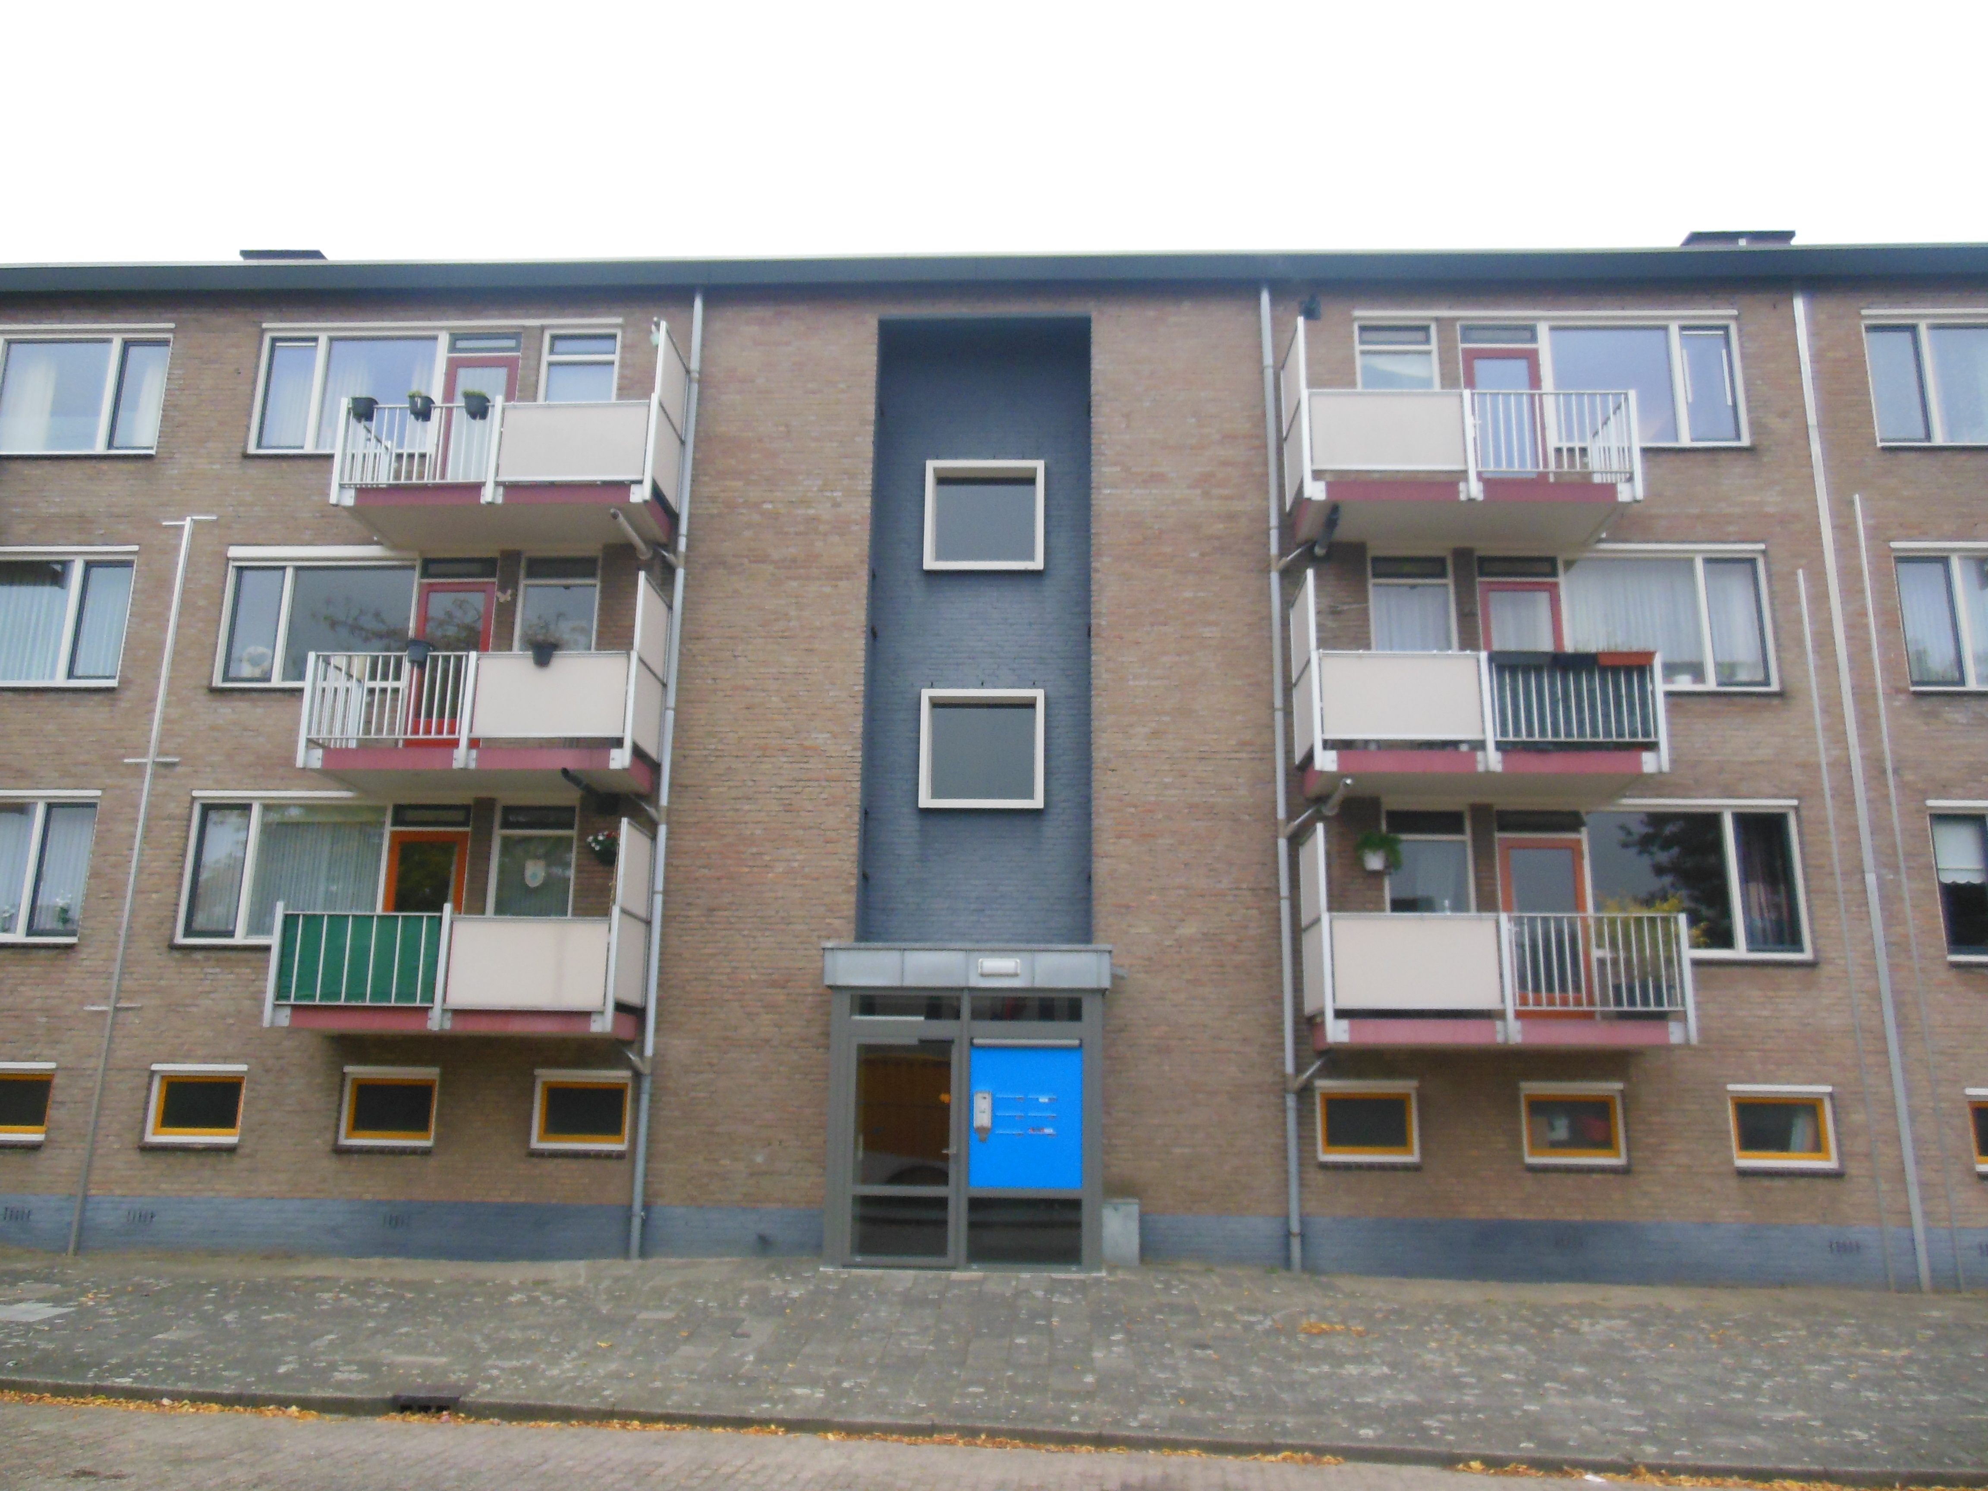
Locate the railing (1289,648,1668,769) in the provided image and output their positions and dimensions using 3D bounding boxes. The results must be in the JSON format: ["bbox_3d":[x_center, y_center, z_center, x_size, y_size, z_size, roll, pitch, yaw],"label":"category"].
[{"bbox_3d":[4.628,-0.208,13.960,3.235,1.172,1.079,1,-13,1],"label":"railing"}]

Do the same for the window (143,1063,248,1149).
[{"bbox_3d":[-7.733,3.499,13.958,0.896,0.772,0.130,1,-13,1],"label":"window"}]

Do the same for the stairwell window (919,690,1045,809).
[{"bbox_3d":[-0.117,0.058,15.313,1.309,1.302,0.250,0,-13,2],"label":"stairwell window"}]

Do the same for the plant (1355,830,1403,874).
[{"bbox_3d":[3.741,1.048,14.004,0.463,0.426,0.400,0,-13,2],"label":"plant"}]

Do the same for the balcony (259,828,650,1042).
[{"bbox_3d":[-5.007,1.771,13.824,3.240,1.950,1.260,0,-13,2],"label":"balcony"}]

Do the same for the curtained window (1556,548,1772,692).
[{"bbox_3d":[6.898,-1.269,14.694,2.049,1.498,0.120,0,-13,2],"label":"curtained window"}]

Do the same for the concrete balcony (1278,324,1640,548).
[{"bbox_3d":[4.642,-3.155,14.561,3.240,1.920,1.260,0,-13,2],"label":"concrete balcony"}]

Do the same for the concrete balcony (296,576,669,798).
[{"bbox_3d":[-4.932,-0.616,14.223,3.198,1.953,1.079,1,-13,1],"label":"concrete balcony"}]

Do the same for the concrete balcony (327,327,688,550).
[{"bbox_3d":[-4.884,-3.192,14.851,3.173,1.991,1.122,1,-13,1],"label":"concrete balcony"}]

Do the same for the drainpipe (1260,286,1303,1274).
[{"bbox_3d":[2.870,-0.058,14.437,0.079,10.156,0.090,0,-13,2],"label":"drainpipe"}]

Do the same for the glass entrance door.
[{"bbox_3d":[-0.859,3.820,13.523,0.980,2.022,0.080,0,-13,2],"label":"glass entrance door"}]

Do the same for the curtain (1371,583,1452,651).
[{"bbox_3d":[4.368,-1.235,14.970,0.830,0.929,0.100,0,-13,2],"label":"curtain"}]

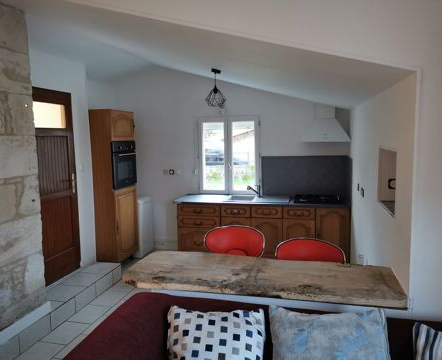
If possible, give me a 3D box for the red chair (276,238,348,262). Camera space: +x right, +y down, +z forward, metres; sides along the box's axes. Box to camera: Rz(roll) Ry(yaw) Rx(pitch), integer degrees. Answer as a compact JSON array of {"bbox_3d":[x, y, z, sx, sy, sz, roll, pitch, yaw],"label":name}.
[{"bbox_3d":[0.594,0.927,2.532,0.500,0.980,0.480,1,7,15],"label":"red chair"}]

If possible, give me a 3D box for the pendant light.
[{"bbox_3d":[-0.050,-1.005,4.100,0.235,0.420,0.235,-1,6,0],"label":"pendant light"}]

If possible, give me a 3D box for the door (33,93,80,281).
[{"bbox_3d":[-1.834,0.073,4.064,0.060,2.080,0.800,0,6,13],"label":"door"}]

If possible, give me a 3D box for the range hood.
[{"bbox_3d":[1.335,-0.721,4.757,0.585,0.475,0.450,1,7,15],"label":"range hood"}]

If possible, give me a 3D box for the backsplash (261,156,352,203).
[{"bbox_3d":[1.137,-0.038,5.119,1.160,0.580,0.035,1,7,15],"label":"backsplash"}]

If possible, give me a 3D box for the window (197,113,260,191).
[{"bbox_3d":[0.116,-0.361,5.391,0.900,1.110,0.090,1,7,15],"label":"window"}]

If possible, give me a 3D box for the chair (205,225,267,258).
[{"bbox_3d":[0.077,0.885,3.001,0.500,0.980,0.480,1,7,15],"label":"chair"}]

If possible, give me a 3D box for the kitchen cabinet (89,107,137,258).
[{"bbox_3d":[-1.498,0.135,4.911,0.570,2.040,0.595,1,6,14],"label":"kitchen cabinet"}]

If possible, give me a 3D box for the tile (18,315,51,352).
[{"bbox_3d":[-1.569,1.303,3.180,0.020,0.168,0.365,0,6,13],"label":"tile"}]

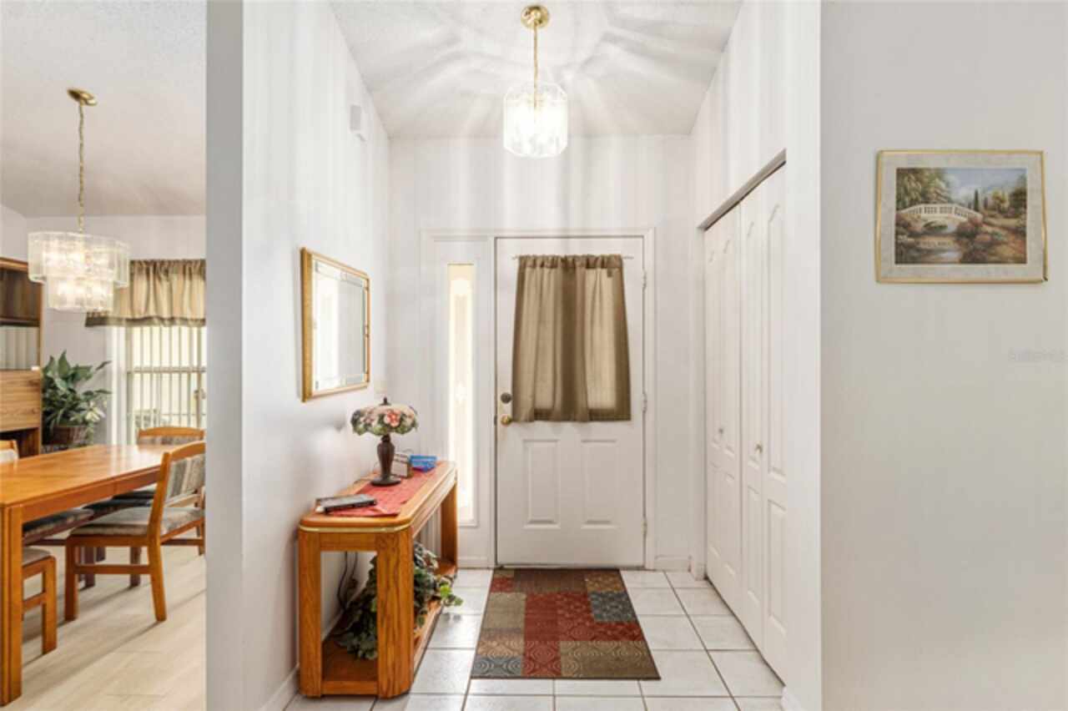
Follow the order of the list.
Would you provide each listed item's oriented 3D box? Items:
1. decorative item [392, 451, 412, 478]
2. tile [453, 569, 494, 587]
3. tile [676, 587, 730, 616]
[{"bbox_3d":[-0.681,0.563,2.769,0.120,0.120,0.060,0,0,33],"label":"decorative item"},{"bbox_3d":[-0.403,1.304,3.113,0.319,0.010,0.238,0,0,1],"label":"tile"},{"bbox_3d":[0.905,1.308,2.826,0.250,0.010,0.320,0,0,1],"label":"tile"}]

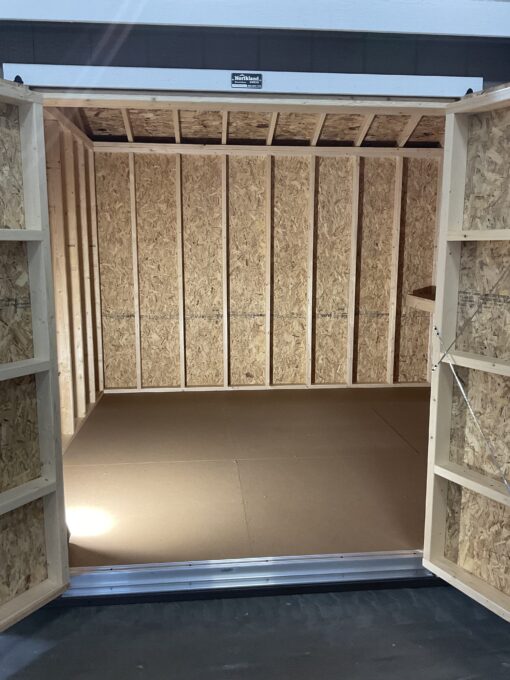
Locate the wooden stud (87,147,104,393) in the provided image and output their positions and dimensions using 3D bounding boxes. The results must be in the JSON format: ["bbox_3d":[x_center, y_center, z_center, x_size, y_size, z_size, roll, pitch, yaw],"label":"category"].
[{"bbox_3d":[-1.456,-0.589,5.148,0.089,2.154,0.038,-1,9,-5],"label":"wooden stud"}]

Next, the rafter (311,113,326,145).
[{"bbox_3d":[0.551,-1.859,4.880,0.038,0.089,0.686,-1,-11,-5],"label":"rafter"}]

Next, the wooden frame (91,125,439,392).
[{"bbox_3d":[0.188,-0.654,5.363,3.327,2.292,0.097,-1,9,-5],"label":"wooden frame"}]

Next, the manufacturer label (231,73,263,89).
[{"bbox_3d":[-0.029,-0.960,2.115,0.112,0.052,0.003,-1,9,-5],"label":"manufacturer label"}]

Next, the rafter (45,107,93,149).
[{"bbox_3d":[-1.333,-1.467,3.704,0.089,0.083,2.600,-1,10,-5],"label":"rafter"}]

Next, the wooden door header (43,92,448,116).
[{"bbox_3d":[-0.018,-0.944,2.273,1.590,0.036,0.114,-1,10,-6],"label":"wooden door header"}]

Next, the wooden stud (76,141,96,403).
[{"bbox_3d":[-1.419,-0.523,4.752,0.089,2.154,0.038,-1,9,-5],"label":"wooden stud"}]

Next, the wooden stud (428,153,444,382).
[{"bbox_3d":[1.744,-0.642,5.511,0.038,2.154,0.089,-1,9,-5],"label":"wooden stud"}]

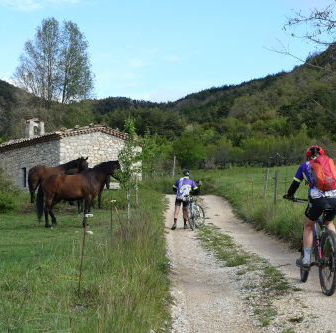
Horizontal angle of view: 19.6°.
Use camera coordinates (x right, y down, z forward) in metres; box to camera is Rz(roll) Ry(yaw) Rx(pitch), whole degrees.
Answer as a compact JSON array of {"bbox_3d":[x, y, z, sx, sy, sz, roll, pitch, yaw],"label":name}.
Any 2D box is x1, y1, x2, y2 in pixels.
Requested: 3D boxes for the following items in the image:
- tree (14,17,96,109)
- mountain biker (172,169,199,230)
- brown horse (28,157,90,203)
[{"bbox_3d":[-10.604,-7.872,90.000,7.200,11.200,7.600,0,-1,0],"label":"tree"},{"bbox_3d":[0.504,0.965,28.000,0.700,1.730,0.550,0,-1,6],"label":"mountain biker"},{"bbox_3d":[-3.905,0.508,34.500,2.150,1.720,0.600,0,-1,-6],"label":"brown horse"}]

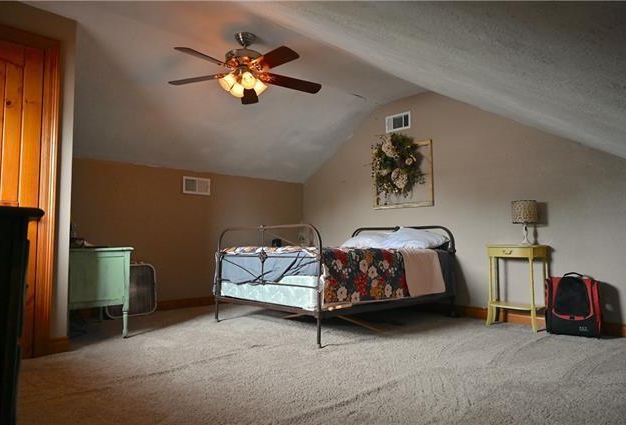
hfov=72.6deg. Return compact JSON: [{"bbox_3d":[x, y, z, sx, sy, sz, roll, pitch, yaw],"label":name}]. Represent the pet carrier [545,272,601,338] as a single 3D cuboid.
[{"bbox_3d":[2.135,0.747,3.502,0.356,0.493,0.237,-3,-5,35],"label":"pet carrier"}]

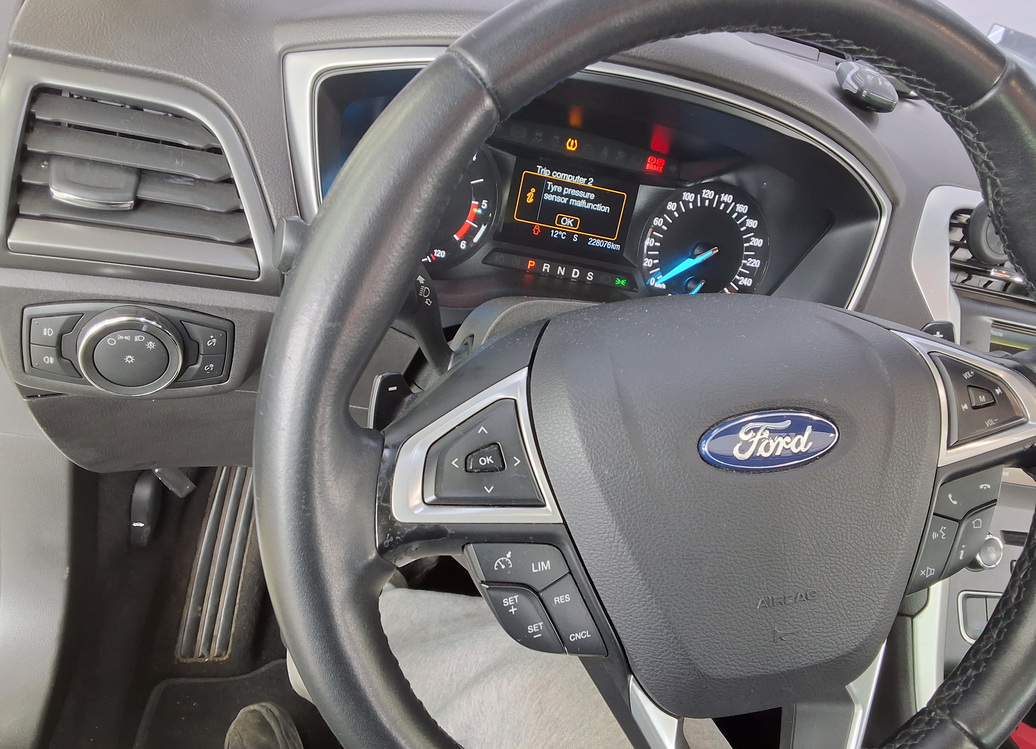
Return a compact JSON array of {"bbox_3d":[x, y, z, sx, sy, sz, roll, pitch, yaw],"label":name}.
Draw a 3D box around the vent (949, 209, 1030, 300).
[{"bbox_3d":[0.339,-0.085,0.595,0.102,0.055,0.035,7,13,-18],"label":"vent"}]

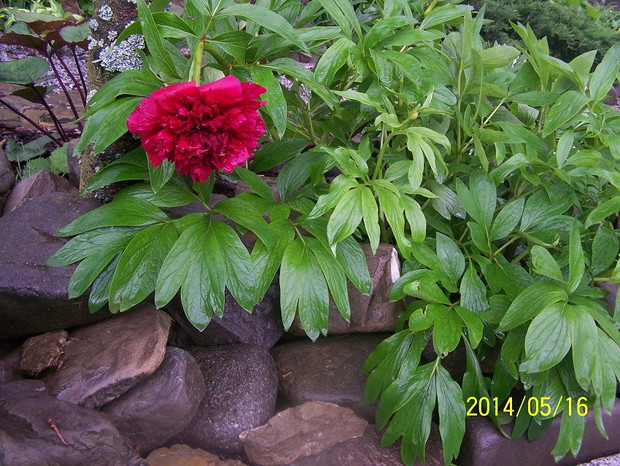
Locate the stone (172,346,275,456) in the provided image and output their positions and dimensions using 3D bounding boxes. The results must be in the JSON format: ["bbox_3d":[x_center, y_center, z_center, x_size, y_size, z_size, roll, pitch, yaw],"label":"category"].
[{"bbox_3d":[-0.122,0.236,0.970,0.158,0.140,0.140,0,28,0],"label":"stone"}]

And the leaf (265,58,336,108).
[{"bbox_3d":[-0.012,-0.175,0.822,0.103,0.018,0.025,32,43,5],"label":"leaf"}]

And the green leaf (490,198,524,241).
[{"bbox_3d":[0.273,-0.018,0.940,0.033,0.014,0.082,40,76,6],"label":"green leaf"}]

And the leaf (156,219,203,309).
[{"bbox_3d":[-0.143,0.032,0.752,0.034,0.018,0.111,20,67,20],"label":"leaf"}]

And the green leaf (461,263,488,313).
[{"bbox_3d":[0.209,0.071,0.871,0.037,0.072,0.012,-5,8,-2],"label":"green leaf"}]

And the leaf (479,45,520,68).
[{"bbox_3d":[0.349,-0.325,1.255,0.070,0.016,0.040,-7,70,8],"label":"leaf"}]

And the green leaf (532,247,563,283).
[{"bbox_3d":[0.285,0.038,0.823,0.032,0.014,0.054,-38,79,-12],"label":"green leaf"}]

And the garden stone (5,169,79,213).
[{"bbox_3d":[-0.424,-0.063,1.080,0.115,0.075,0.085,-5,26,-11],"label":"garden stone"}]

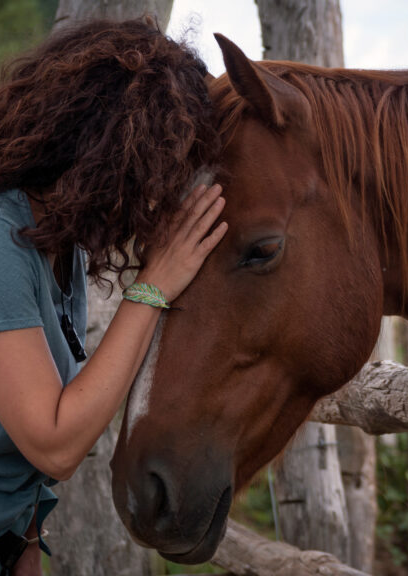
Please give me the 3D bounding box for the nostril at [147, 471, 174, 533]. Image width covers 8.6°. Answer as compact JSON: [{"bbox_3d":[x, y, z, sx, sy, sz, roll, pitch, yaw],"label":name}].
[{"bbox_3d":[-0.055,0.272,3.450,0.036,0.076,0.032,-7,0,24],"label":"nostril"}]

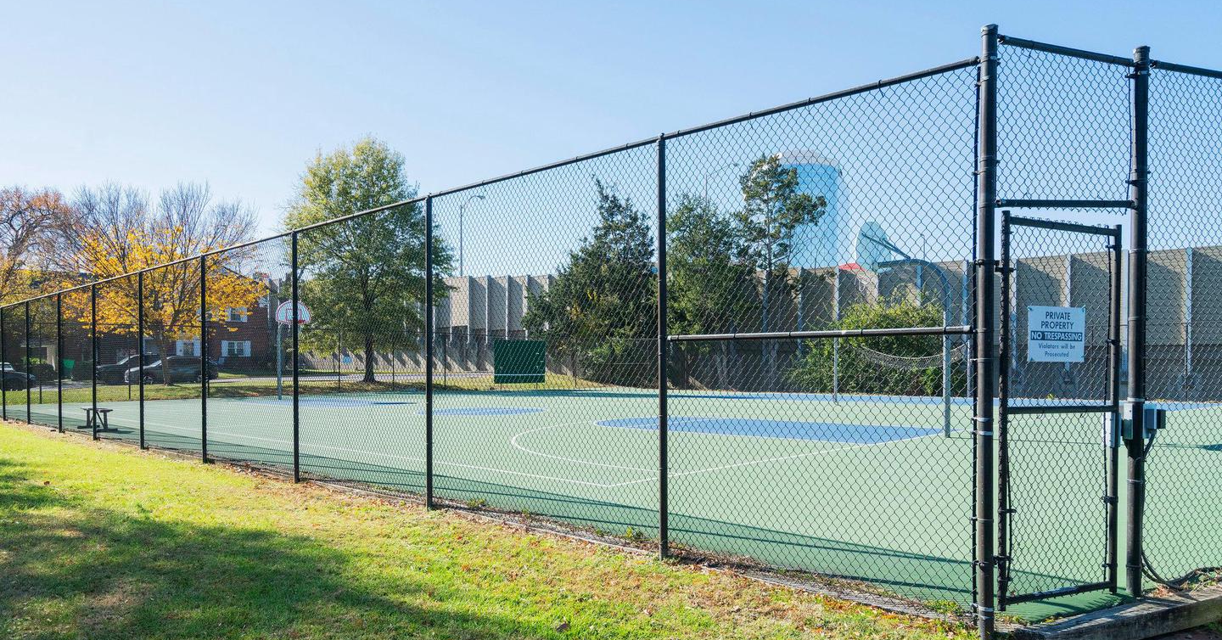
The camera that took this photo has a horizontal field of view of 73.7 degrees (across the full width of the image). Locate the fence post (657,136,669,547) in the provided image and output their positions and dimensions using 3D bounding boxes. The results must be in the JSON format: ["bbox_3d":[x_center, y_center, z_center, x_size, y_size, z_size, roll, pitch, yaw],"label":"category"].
[{"bbox_3d":[0.386,0.195,6.050,0.063,3.157,0.063,0,-1,0],"label":"fence post"}]

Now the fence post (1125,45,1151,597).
[{"bbox_3d":[3.170,0.006,4.900,0.080,3.321,0.080,-1,-1,44],"label":"fence post"}]

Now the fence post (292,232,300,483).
[{"bbox_3d":[-3.955,0.473,10.220,0.063,3.151,0.063,-1,-1,44],"label":"fence post"}]

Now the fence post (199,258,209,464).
[{"bbox_3d":[-6.171,0.587,12.360,0.063,3.145,0.063,-1,-1,44],"label":"fence post"}]

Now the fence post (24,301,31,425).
[{"bbox_3d":[-14.853,1.071,20.750,0.063,3.114,0.063,0,-1,0],"label":"fence post"}]

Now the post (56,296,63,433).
[{"bbox_3d":[-12.527,0.976,18.500,0.063,3.167,0.063,-1,-1,44],"label":"post"}]

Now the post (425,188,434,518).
[{"bbox_3d":[-1.818,0.325,8.160,0.063,3.138,0.063,-1,-1,44],"label":"post"}]

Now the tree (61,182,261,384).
[{"bbox_3d":[-24.865,-2.031,45.000,10.800,11.100,10.300,0,-1,-29],"label":"tree"}]

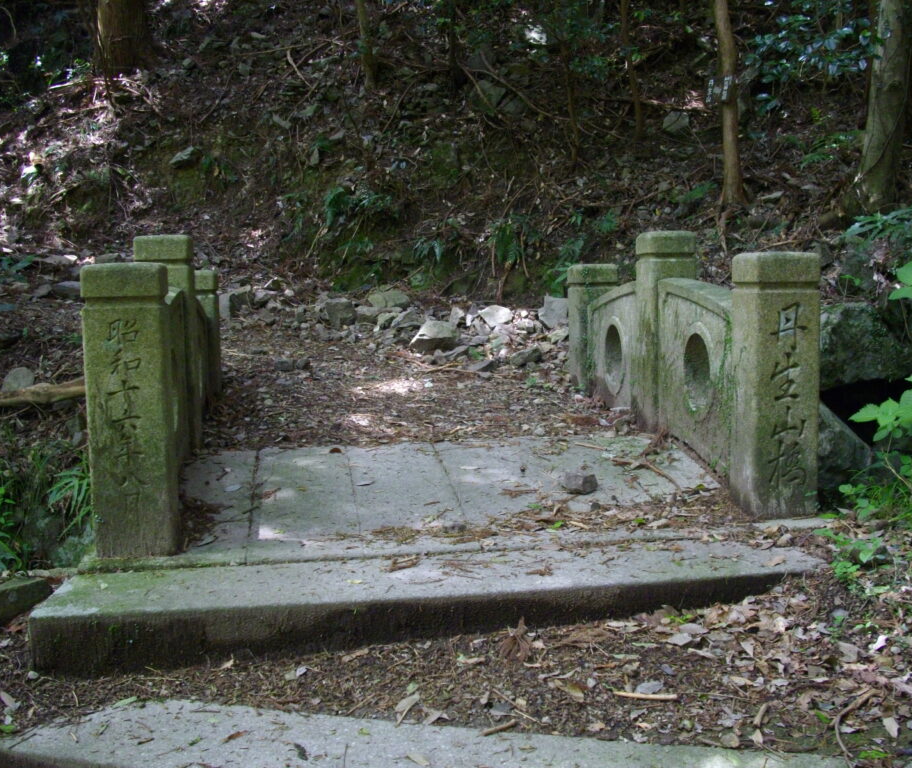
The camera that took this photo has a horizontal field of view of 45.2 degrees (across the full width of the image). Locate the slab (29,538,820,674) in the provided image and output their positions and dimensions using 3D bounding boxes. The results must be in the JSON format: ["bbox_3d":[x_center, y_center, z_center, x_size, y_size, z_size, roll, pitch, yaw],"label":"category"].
[{"bbox_3d":[-0.043,0.718,3.687,2.563,0.191,0.446,-2,7,-8],"label":"slab"}]

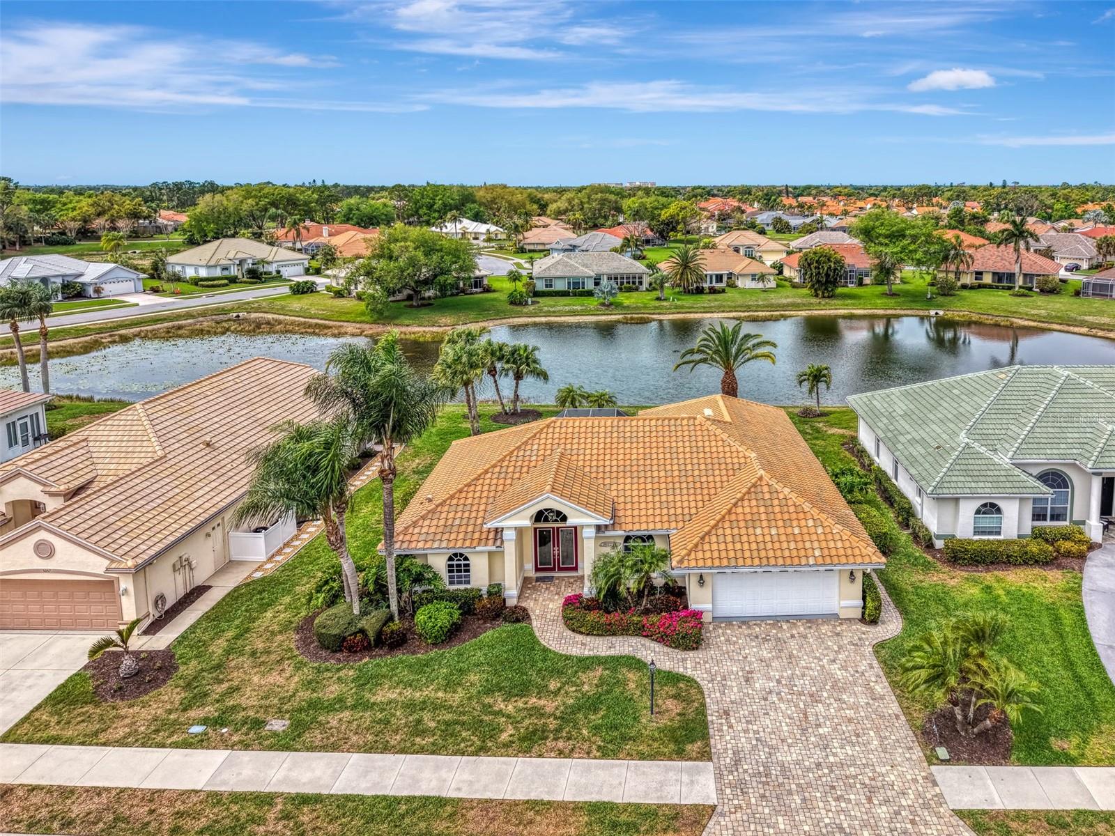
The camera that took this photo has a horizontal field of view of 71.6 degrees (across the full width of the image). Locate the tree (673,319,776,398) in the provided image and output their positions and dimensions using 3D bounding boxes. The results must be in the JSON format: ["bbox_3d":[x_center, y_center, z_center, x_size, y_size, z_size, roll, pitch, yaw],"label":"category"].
[{"bbox_3d":[11.400,-3.271,53.834,7.100,7.100,7.100,0,17,0],"label":"tree"}]

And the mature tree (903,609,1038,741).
[{"bbox_3d":[12.643,7.878,23.698,3.900,3.810,3.600,0,17,0],"label":"mature tree"}]

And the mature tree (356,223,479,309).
[{"bbox_3d":[-19.500,-20.908,106.486,16.500,11.200,15.500,0,17,0],"label":"mature tree"}]

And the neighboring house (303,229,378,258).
[{"bbox_3d":[-41.500,-34.995,159.705,17.000,6.400,21.000,-12,21,-35],"label":"neighboring house"}]

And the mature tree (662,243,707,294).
[{"bbox_3d":[19.200,-22.635,117.974,6.800,7.500,6.800,0,17,0],"label":"mature tree"}]

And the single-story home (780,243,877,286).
[{"bbox_3d":[50.300,-26.984,135.268,17.500,6.000,15.500,1,17,2],"label":"single-story home"}]

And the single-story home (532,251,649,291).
[{"bbox_3d":[5.600,-23.868,125.449,18.000,5.700,16.000,-1,17,-5],"label":"single-story home"}]

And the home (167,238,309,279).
[{"bbox_3d":[-57.000,-27.860,136.267,16.500,6.300,20.500,12,20,34],"label":"home"}]

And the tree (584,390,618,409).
[{"bbox_3d":[2.966,-0.376,52.119,2.200,3.170,2.200,0,17,0],"label":"tree"}]

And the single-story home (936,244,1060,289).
[{"bbox_3d":[71.500,-24.871,126.723,16.800,6.100,14.500,7,18,23],"label":"single-story home"}]

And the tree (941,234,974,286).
[{"bbox_3d":[65.191,-25.183,124.962,4.600,8.500,4.500,0,17,0],"label":"tree"}]

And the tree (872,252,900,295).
[{"bbox_3d":[50.692,-22.209,118.211,4.100,6.700,4.100,0,17,0],"label":"tree"}]

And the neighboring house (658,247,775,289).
[{"bbox_3d":[26.300,-25.272,129.190,17.800,5.700,16.000,0,17,0],"label":"neighboring house"}]

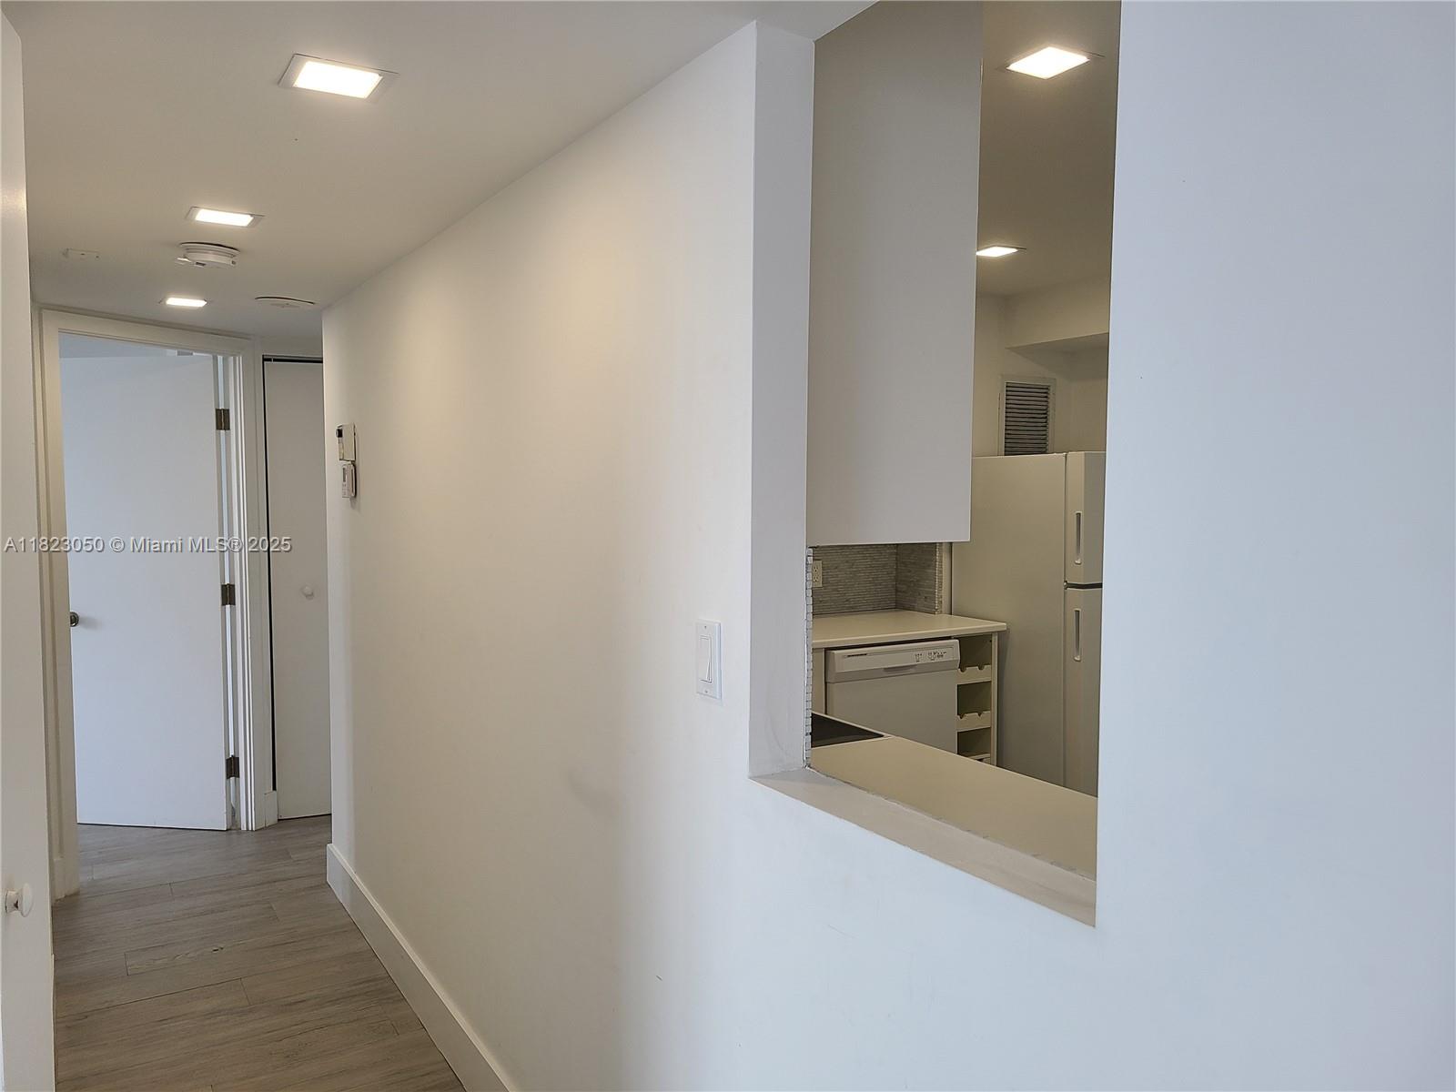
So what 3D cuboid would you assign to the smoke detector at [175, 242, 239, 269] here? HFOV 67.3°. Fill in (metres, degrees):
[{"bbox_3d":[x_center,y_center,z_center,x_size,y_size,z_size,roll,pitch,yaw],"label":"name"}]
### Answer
[{"bbox_3d":[-1.395,-0.779,2.948,0.150,0.046,0.150,-2,4,-31],"label":"smoke detector"}]

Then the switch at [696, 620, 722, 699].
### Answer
[{"bbox_3d":[-0.033,0.169,1.639,0.012,0.114,0.071,-2,4,-31],"label":"switch"}]

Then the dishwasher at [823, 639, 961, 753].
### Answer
[{"bbox_3d":[0.486,0.785,4.393,0.605,0.865,0.610,-2,4,-31],"label":"dishwasher"}]

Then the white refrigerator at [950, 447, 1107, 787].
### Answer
[{"bbox_3d":[1.486,0.424,4.766,0.730,1.630,0.750,-2,4,-31],"label":"white refrigerator"}]

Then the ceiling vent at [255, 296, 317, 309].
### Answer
[{"bbox_3d":[-1.541,-0.843,3.816,0.200,0.020,0.200,-2,4,-31],"label":"ceiling vent"}]

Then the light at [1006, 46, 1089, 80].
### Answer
[{"bbox_3d":[0.644,-0.969,2.203,0.145,0.020,0.145,-2,4,-31],"label":"light"}]

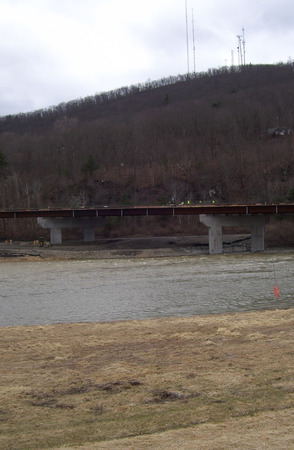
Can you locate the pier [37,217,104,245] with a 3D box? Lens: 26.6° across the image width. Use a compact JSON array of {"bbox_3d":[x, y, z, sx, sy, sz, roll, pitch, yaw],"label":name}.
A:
[{"bbox_3d":[-22.113,1.648,180.000,19.000,7.900,2.000,-1,-1,-20],"label":"pier"}]

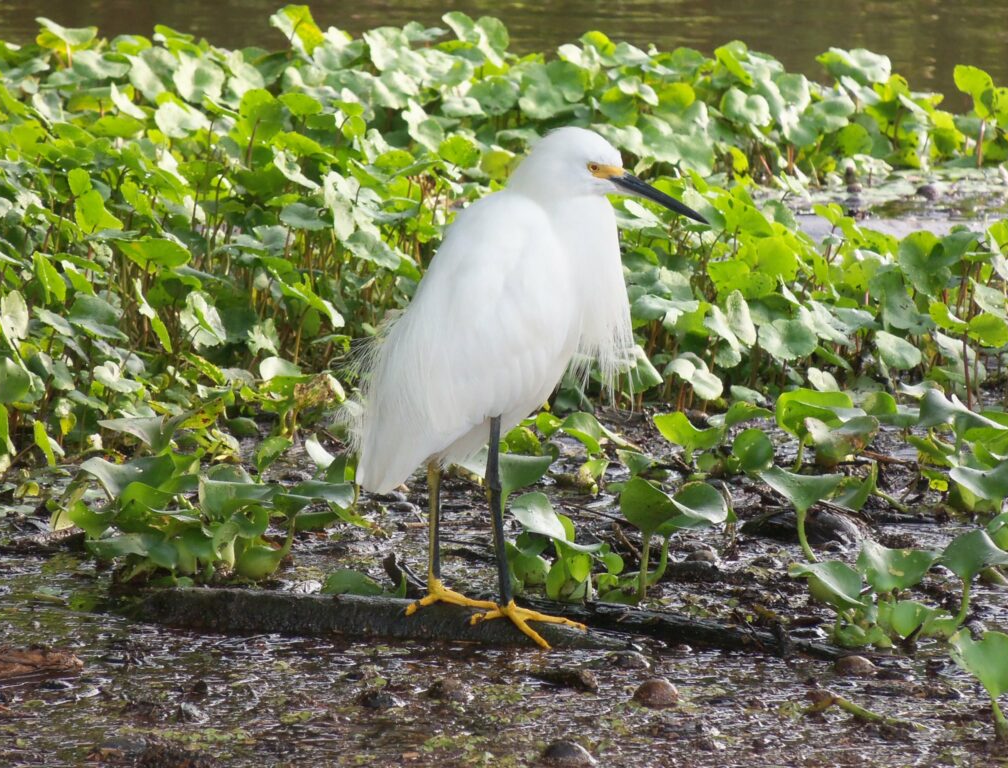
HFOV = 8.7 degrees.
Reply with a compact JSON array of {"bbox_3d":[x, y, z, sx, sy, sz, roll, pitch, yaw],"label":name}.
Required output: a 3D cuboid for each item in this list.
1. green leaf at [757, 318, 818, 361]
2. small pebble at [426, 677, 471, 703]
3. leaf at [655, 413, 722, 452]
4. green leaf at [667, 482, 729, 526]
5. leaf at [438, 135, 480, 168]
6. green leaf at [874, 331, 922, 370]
[{"bbox_3d":[0.280,-0.044,6.555,0.059,0.036,0.036,0,13,0],"label":"green leaf"},{"bbox_3d":[-0.046,0.255,5.508,0.036,0.020,0.030,0,13,0],"label":"small pebble"},{"bbox_3d":[0.173,0.046,6.267,0.063,0.032,0.034,0,13,0],"label":"leaf"},{"bbox_3d":[0.170,0.106,5.825,0.053,0.032,0.033,0,13,0],"label":"green leaf"},{"bbox_3d":[-0.045,-0.237,6.770,0.041,0.032,0.030,0,12,0],"label":"leaf"},{"bbox_3d":[0.388,-0.033,6.513,0.045,0.033,0.032,0,13,0],"label":"green leaf"}]

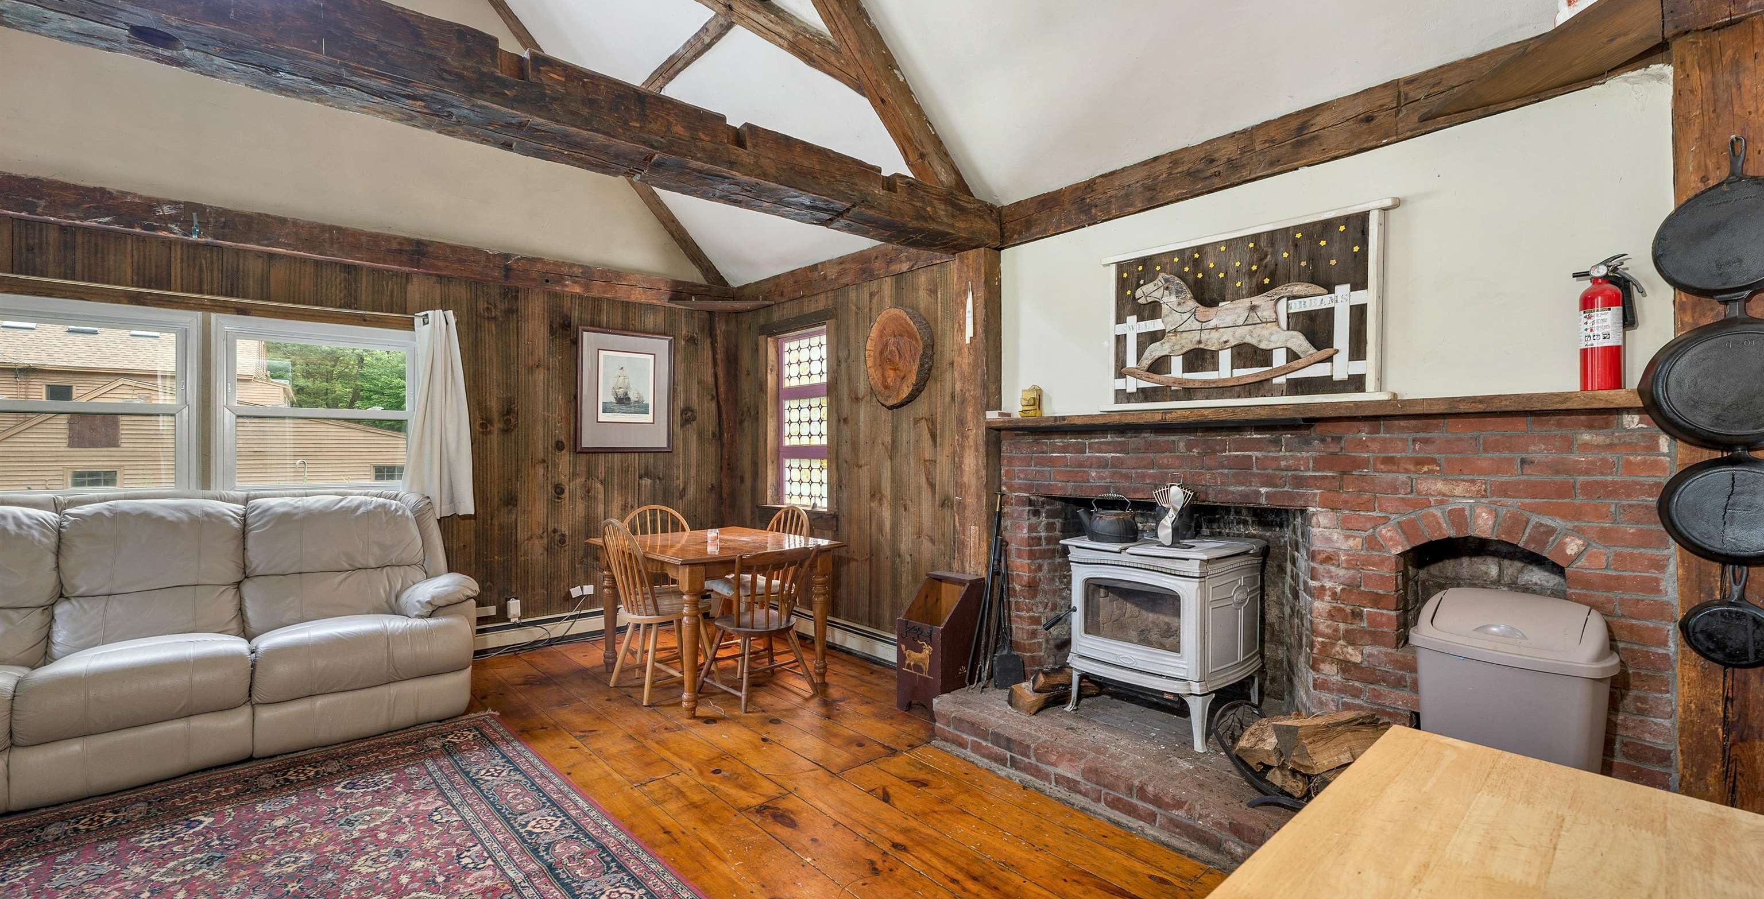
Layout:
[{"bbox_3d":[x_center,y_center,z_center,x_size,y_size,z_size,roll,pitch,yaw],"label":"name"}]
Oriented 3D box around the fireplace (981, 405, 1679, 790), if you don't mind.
[{"bbox_3d":[1.383,0.510,2.633,0.445,1.310,2.188,0,-1,-43],"label":"fireplace"}]

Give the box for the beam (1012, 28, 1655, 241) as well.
[{"bbox_3d":[1.380,-1.099,2.624,0.190,0.212,2.170,0,0,-41],"label":"beam"}]

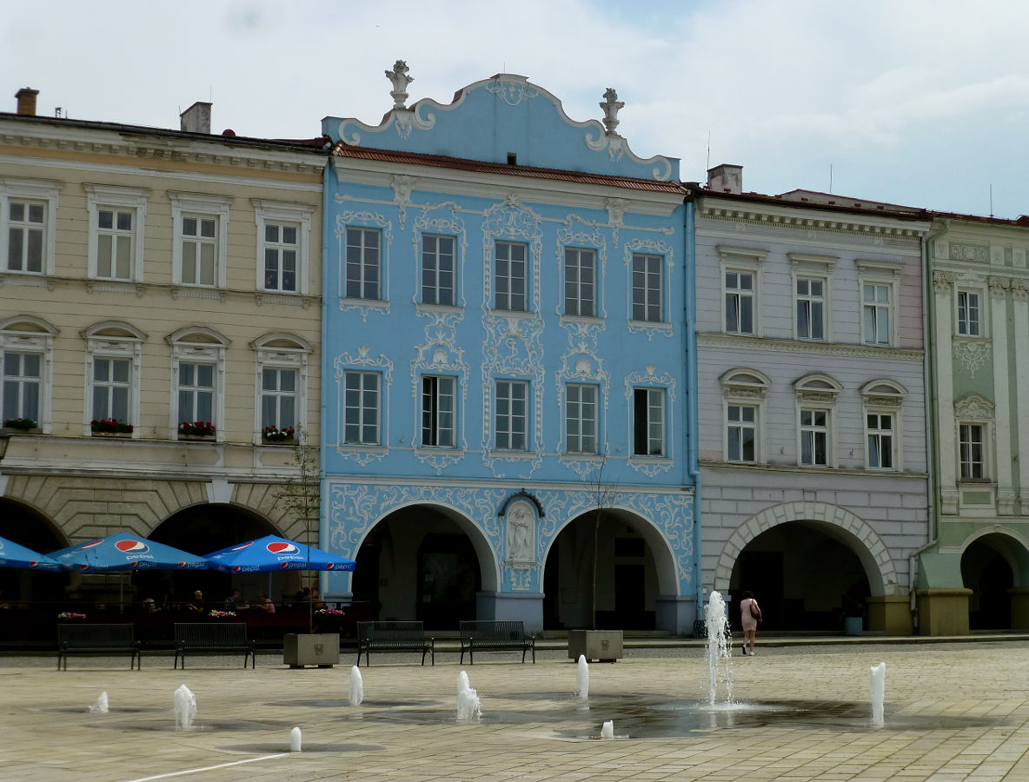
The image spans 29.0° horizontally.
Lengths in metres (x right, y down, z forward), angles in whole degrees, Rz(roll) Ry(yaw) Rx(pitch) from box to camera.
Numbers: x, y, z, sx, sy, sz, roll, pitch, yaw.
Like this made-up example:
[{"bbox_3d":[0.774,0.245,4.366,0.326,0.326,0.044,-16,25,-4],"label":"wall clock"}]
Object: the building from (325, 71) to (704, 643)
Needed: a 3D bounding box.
[{"bbox_3d":[-0.214,-1.173,59.246,12.080,16.596,1.500,3,-8,-25],"label":"building"}]

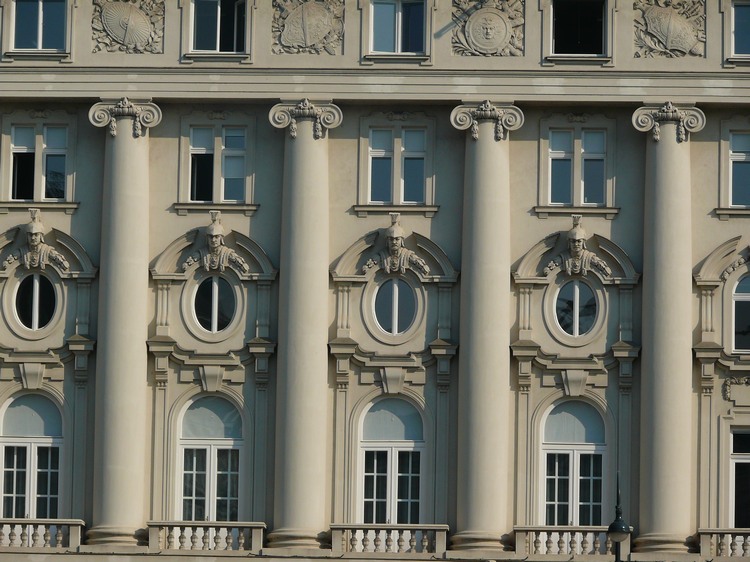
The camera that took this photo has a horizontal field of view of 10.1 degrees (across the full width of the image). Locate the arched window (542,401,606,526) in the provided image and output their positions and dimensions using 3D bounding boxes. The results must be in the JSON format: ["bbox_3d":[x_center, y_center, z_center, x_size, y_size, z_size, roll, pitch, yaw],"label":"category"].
[{"bbox_3d":[5.374,5.216,113.776,1.749,4.033,0.172,1,-7,3],"label":"arched window"}]

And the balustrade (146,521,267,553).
[{"bbox_3d":[-4.492,6.854,112.982,3.203,0.828,0.368,1,-7,3],"label":"balustrade"}]

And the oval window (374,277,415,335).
[{"bbox_3d":[0.495,0.615,101.906,0.993,1.347,0.200,1,-6,3],"label":"oval window"}]

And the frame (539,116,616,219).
[{"bbox_3d":[4.864,-2.742,101.941,1.900,2.466,0.400,1,-6,3],"label":"frame"}]

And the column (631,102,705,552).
[{"bbox_3d":[7.809,1.267,113.481,1.975,12.143,1.151,1,-7,3],"label":"column"}]

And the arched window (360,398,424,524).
[{"bbox_3d":[0.422,4.611,101.521,1.482,3.566,0.280,1,-6,3],"label":"arched window"}]

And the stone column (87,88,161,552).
[{"bbox_3d":[-6.850,1.114,114.221,1.960,12.115,1.151,1,-7,3],"label":"stone column"}]

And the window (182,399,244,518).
[{"bbox_3d":[-3.938,4.574,101.758,1.424,3.575,0.280,1,-6,3],"label":"window"}]

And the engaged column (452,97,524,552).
[{"bbox_3d":[2.941,1.203,113.728,1.956,12.143,1.151,1,-7,3],"label":"engaged column"}]

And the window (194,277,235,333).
[{"bbox_3d":[-3.881,0.568,102.145,0.943,1.351,0.200,1,-6,3],"label":"window"}]

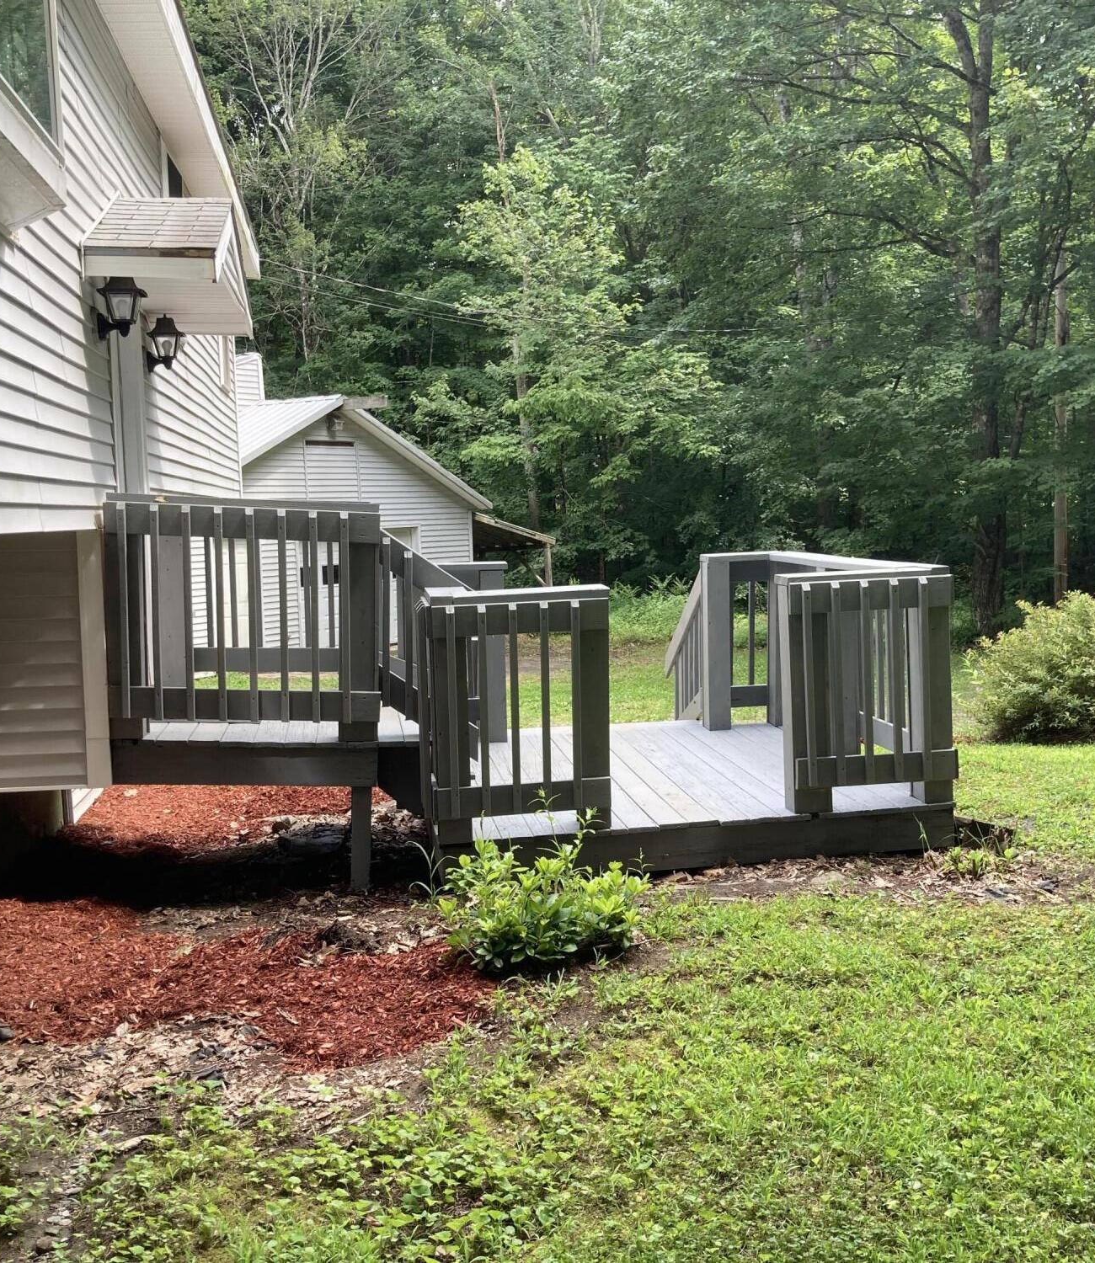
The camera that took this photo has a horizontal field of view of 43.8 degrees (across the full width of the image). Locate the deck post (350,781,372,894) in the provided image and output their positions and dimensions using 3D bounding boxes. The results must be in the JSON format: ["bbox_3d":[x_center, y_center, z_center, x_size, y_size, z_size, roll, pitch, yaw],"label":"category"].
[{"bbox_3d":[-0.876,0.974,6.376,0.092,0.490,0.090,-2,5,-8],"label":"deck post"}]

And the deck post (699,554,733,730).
[{"bbox_3d":[1.081,0.074,8.693,0.150,1.120,0.160,-2,5,-8],"label":"deck post"}]

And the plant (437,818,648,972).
[{"bbox_3d":[-0.033,0.993,5.381,0.800,0.480,0.680,-2,5,-8],"label":"plant"}]

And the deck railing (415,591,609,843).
[{"bbox_3d":[-0.167,0.352,6.324,0.850,1.130,0.590,-2,5,-8],"label":"deck railing"}]

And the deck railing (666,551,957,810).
[{"bbox_3d":[1.254,0.134,8.003,0.900,1.160,3.520,-2,5,-8],"label":"deck railing"}]

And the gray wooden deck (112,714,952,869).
[{"bbox_3d":[-0.201,0.673,7.530,3.850,0.670,2.920,-2,5,-8],"label":"gray wooden deck"}]

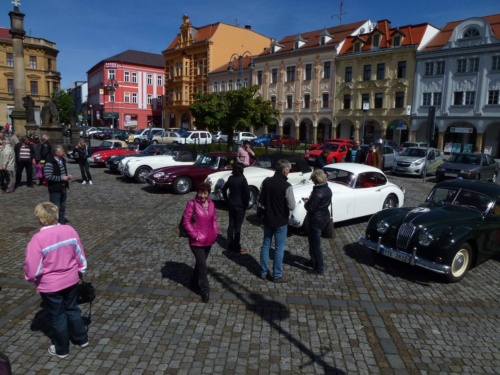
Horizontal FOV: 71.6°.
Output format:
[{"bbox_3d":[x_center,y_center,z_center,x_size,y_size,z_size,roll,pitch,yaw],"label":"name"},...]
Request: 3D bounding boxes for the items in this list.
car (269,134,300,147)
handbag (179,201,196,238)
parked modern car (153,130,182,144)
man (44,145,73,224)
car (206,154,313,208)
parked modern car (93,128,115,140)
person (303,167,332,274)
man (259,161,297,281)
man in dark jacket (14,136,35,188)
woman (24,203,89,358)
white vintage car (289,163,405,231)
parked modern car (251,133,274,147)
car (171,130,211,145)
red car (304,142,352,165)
[{"bbox_3d":[3.835,-4.676,34.865,1.680,1.420,3.950,11,14,41],"label":"car"},{"bbox_3d":[-0.833,0.430,4.656,0.140,0.440,0.300,-3,11,-25],"label":"handbag"},{"bbox_3d":[-8.778,-5.358,37.476,4.050,1.400,1.620,1,10,-1],"label":"parked modern car"},{"bbox_3d":[-4.364,-0.073,7.882,0.420,1.777,0.520,8,12,31],"label":"man"},{"bbox_3d":[0.845,-0.286,10.832,4.480,1.370,1.640,-6,13,-34],"label":"car"},{"bbox_3d":[-16.606,-6.511,42.151,1.720,1.420,4.300,7,12,27],"label":"parked modern car"},{"bbox_3d":[1.070,0.560,5.420,0.430,1.670,0.500,8,12,32],"label":"person"},{"bbox_3d":[0.405,0.508,5.148,0.400,1.852,0.530,-8,14,-41],"label":"man"},{"bbox_3d":[-7.852,-0.896,12.056,0.560,1.716,0.400,0,11,-7],"label":"man in dark jacket"},{"bbox_3d":[-1.912,0.917,3.447,0.570,1.555,0.420,-7,14,-40],"label":"woman"},{"bbox_3d":[2.394,0.129,9.019,4.500,1.400,1.640,-6,13,-36],"label":"white vintage car"},{"bbox_3d":[1.848,-5.201,37.180,1.720,1.450,4.150,10,13,43],"label":"parked modern car"},{"bbox_3d":[-5.872,-5.325,36.676,3.800,1.500,1.650,-7,13,-41],"label":"car"},{"bbox_3d":[5.218,-2.025,21.244,4.150,1.440,1.700,-7,14,-40],"label":"red car"}]

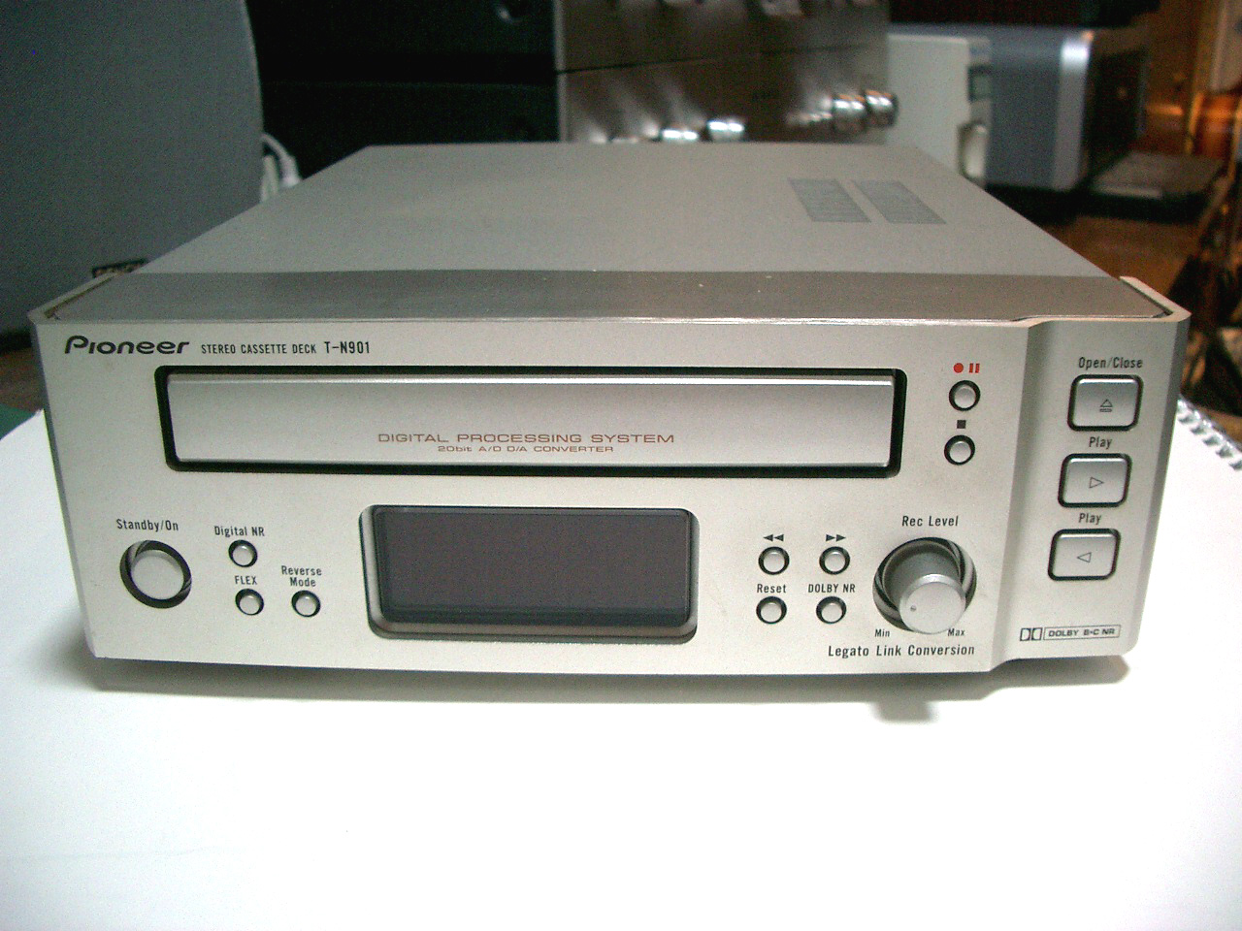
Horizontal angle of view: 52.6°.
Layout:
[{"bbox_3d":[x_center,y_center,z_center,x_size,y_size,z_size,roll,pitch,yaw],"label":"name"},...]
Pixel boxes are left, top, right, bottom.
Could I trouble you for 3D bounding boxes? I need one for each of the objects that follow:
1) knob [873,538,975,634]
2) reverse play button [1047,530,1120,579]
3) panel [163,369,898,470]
[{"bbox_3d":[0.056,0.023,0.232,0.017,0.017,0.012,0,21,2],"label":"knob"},{"bbox_3d":[0.088,0.017,0.239,0.012,0.009,0.004,0,21,2],"label":"reverse play button"},{"bbox_3d":[-0.017,-0.009,0.228,0.132,0.017,0.006,0,21,2],"label":"panel"}]

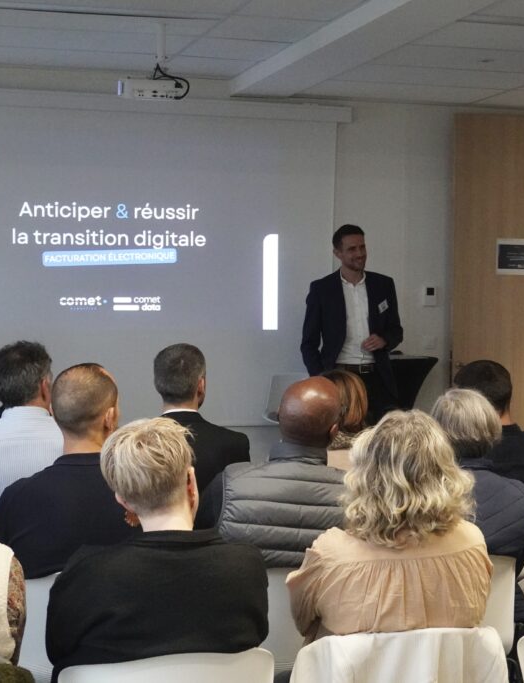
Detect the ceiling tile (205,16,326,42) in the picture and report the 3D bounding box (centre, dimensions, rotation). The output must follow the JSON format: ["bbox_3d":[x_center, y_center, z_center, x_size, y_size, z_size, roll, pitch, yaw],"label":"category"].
[{"bbox_3d":[0.018,-1.533,5.977,0.497,0.025,0.529,-1,3,-18],"label":"ceiling tile"}]

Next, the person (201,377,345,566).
[{"bbox_3d":[0.000,0.698,3.579,0.530,1.260,0.820,-1,3,-17],"label":"person"}]

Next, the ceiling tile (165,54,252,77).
[{"bbox_3d":[-0.350,-1.686,7.521,0.520,0.020,0.642,-1,3,-17],"label":"ceiling tile"}]

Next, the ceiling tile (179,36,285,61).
[{"bbox_3d":[-0.144,-1.555,6.482,0.497,0.025,0.533,-1,3,-18],"label":"ceiling tile"}]

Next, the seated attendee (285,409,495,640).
[{"bbox_3d":[0.211,0.742,2.899,0.460,1.240,0.800,-1,3,-17],"label":"seated attendee"}]

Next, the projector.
[{"bbox_3d":[-0.562,-1.214,5.888,0.318,0.095,0.240,-1,3,-18],"label":"projector"}]

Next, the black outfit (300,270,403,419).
[{"bbox_3d":[0.476,0.375,6.500,0.520,1.530,0.310,0,3,-5],"label":"black outfit"}]

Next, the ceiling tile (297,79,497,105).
[{"bbox_3d":[0.841,-1.508,7.362,1.143,0.025,0.561,-1,3,-18],"label":"ceiling tile"}]

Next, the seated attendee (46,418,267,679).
[{"bbox_3d":[-0.290,0.750,2.779,0.470,1.230,0.800,-1,3,-17],"label":"seated attendee"}]

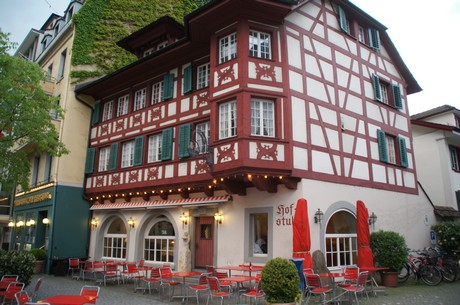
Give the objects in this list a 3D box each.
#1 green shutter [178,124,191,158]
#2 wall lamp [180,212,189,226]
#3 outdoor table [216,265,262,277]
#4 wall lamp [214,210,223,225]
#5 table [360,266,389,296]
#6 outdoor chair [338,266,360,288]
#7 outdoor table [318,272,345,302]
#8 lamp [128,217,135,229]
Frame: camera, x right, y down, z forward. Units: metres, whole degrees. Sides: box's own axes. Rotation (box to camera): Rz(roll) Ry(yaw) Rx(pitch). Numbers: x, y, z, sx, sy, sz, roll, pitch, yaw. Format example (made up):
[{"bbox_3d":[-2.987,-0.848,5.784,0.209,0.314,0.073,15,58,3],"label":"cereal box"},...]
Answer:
[{"bbox_3d":[-2.000,-0.528,15.239,0.640,1.492,0.060,-10,-17,36],"label":"green shutter"},{"bbox_3d":[-1.941,2.838,14.643,0.240,0.490,0.290,-10,-16,37],"label":"wall lamp"},{"bbox_3d":[0.343,4.372,11.755,1.450,0.740,0.800,-10,-17,36],"label":"outdoor table"},{"bbox_3d":[-0.466,2.648,13.967,0.230,0.550,0.300,-10,-17,36],"label":"wall lamp"},{"bbox_3d":[4.913,4.373,11.811,0.920,0.740,0.660,10,-17,-35],"label":"table"},{"bbox_3d":[3.888,4.260,11.271,0.500,0.860,0.560,-7,-15,29],"label":"outdoor chair"},{"bbox_3d":[3.184,4.162,10.574,0.850,0.740,0.680,10,-17,-35],"label":"outdoor table"},{"bbox_3d":[-4.935,3.507,17.254,0.230,0.550,0.300,-10,-17,36],"label":"lamp"}]

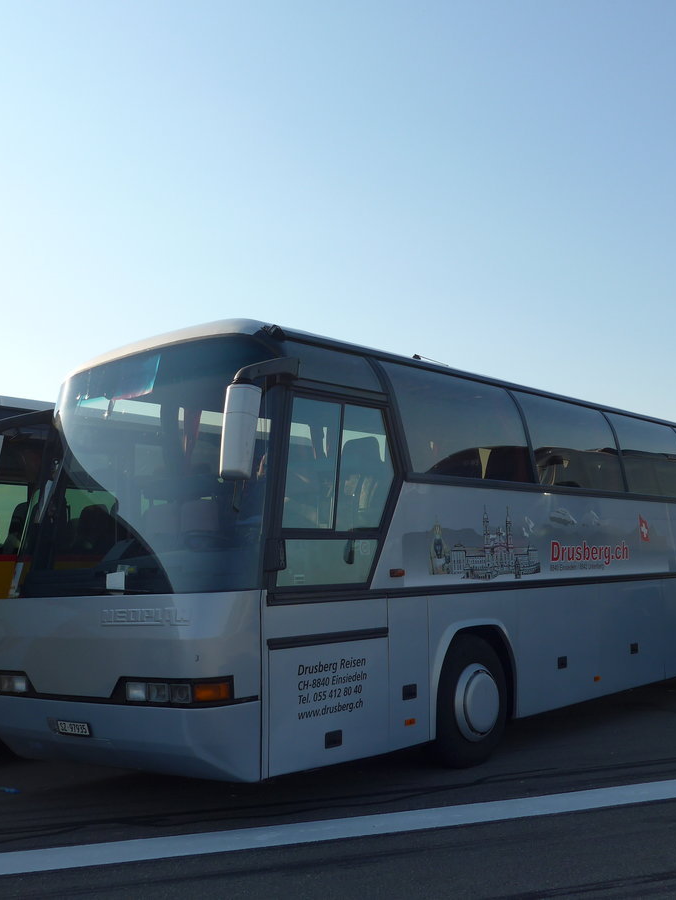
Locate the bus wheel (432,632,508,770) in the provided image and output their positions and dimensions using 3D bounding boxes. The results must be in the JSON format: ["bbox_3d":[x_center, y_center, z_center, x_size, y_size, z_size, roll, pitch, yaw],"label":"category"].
[{"bbox_3d":[1.038,2.073,8.280,0.300,1.030,1.030,-8,-9,40],"label":"bus wheel"}]

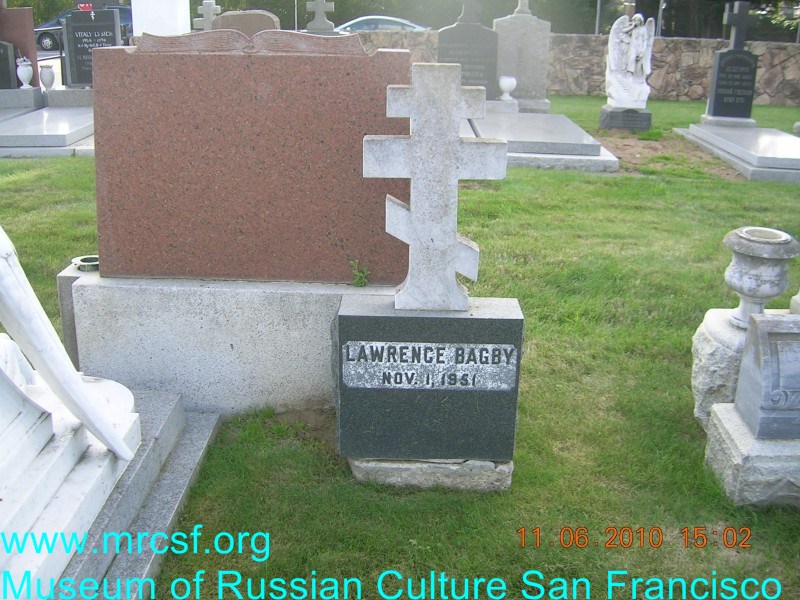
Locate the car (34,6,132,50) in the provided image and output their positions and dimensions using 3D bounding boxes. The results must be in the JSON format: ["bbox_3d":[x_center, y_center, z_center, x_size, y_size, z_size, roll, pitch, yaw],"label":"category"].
[{"bbox_3d":[-11.793,-10.056,29.948,4.700,1.600,1.820,1,21,2],"label":"car"}]

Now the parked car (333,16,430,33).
[{"bbox_3d":[-0.566,-7.915,24.699,4.550,1.430,1.780,4,21,9],"label":"parked car"}]

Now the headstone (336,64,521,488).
[{"bbox_3d":[0.101,-0.041,2.683,0.615,1.430,0.215,1,21,1],"label":"headstone"}]

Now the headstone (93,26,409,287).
[{"bbox_3d":[-0.574,-0.550,3.157,1.210,0.940,0.210,2,21,3],"label":"headstone"}]

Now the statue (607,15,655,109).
[{"bbox_3d":[2.987,-3.112,10.570,0.600,1.190,0.400,3,21,6],"label":"statue"}]

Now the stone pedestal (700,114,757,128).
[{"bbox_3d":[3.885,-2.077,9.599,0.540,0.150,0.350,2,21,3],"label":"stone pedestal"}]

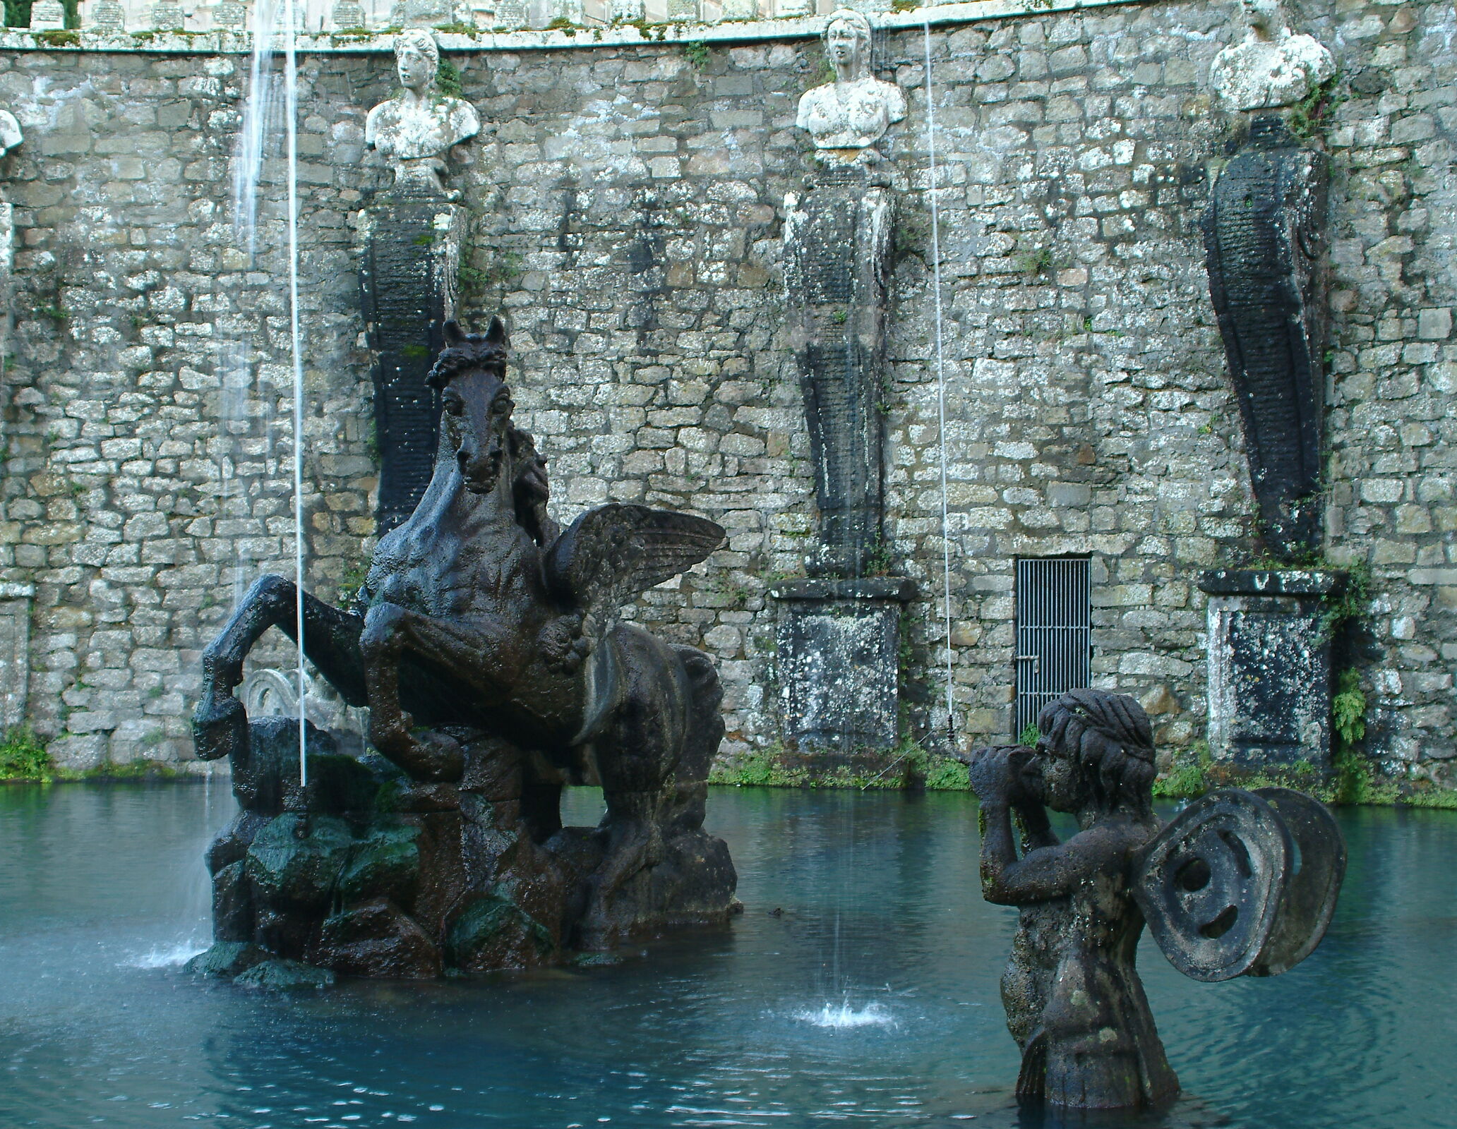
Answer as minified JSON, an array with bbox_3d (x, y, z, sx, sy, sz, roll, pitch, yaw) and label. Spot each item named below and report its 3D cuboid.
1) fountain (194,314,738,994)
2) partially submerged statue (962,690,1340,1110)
[{"bbox_3d":[-1.010,0.270,9.300,1.300,2.280,1.950,0,0,37],"label":"fountain"},{"bbox_3d":[1.140,0.890,6.500,0.920,1.120,0.550,0,0,32],"label":"partially submerged statue"}]

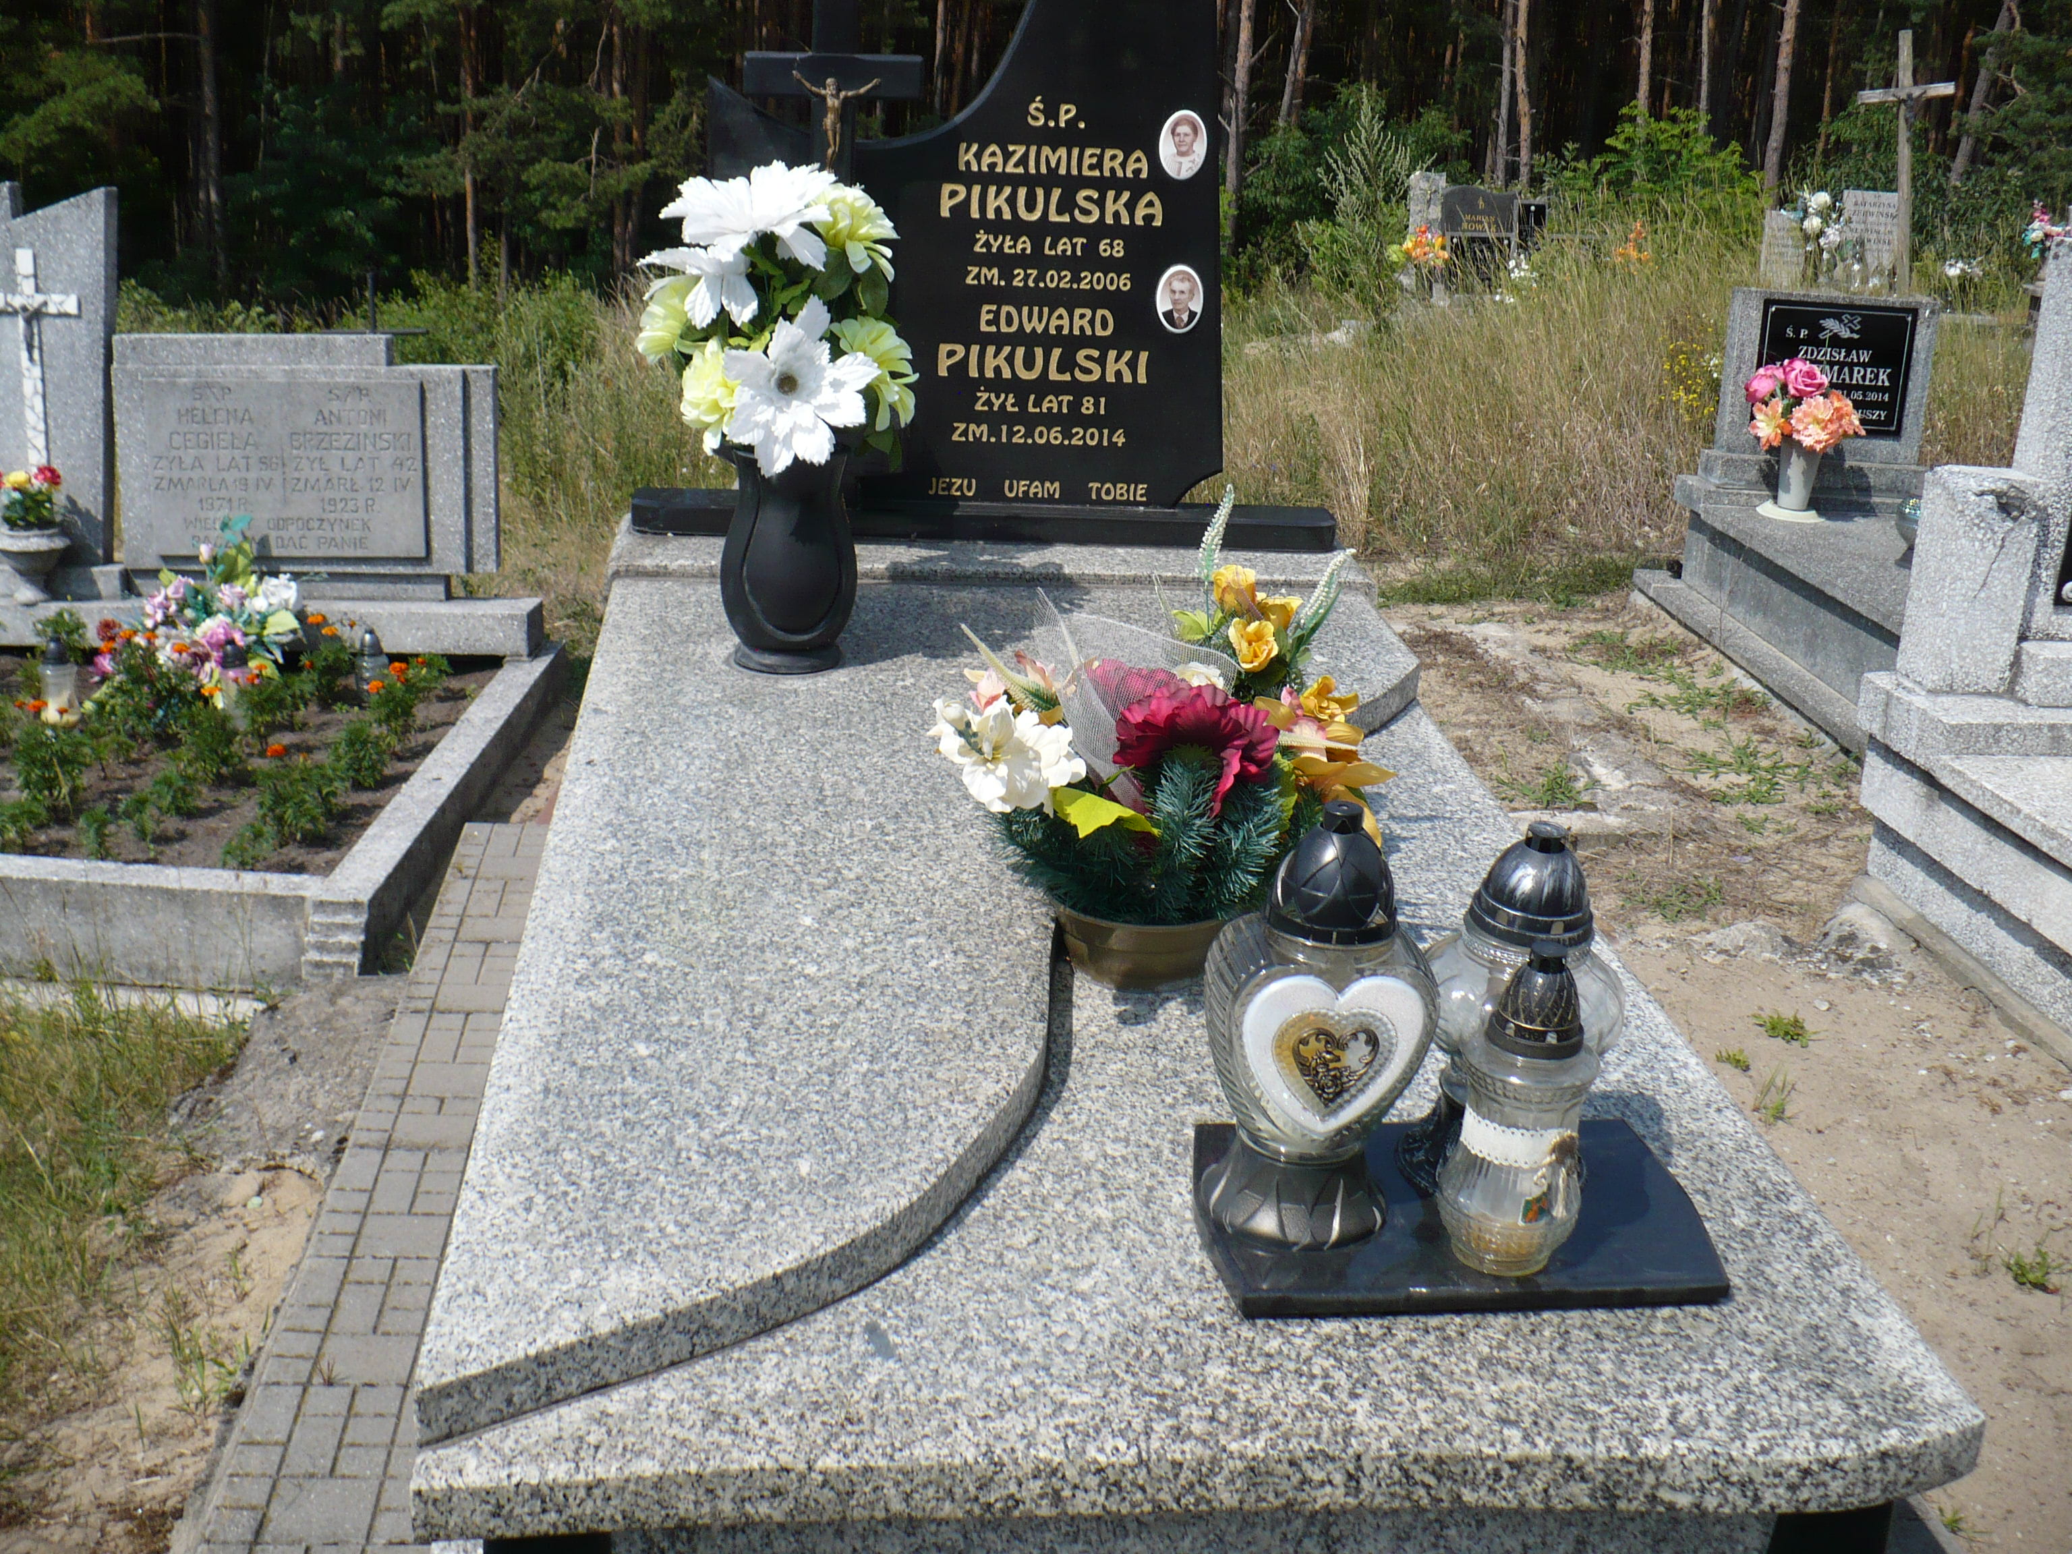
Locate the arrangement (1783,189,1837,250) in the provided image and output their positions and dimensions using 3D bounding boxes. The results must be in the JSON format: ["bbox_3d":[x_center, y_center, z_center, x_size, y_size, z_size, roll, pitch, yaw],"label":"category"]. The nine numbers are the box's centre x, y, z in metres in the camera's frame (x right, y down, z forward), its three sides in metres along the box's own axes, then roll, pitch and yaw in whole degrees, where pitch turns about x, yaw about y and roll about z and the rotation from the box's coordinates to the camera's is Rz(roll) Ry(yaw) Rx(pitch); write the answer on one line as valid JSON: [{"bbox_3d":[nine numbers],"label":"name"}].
[{"bbox_3d":[3.690,-2.659,10.562,0.280,0.310,0.250,1,21,-7],"label":"arrangement"}]

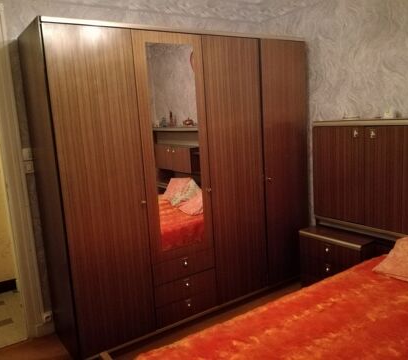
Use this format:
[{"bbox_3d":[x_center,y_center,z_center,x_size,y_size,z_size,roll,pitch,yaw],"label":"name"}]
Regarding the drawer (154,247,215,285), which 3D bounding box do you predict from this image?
[{"bbox_3d":[-0.236,0.564,2.685,0.482,0.147,0.400,-10,11,-33],"label":"drawer"}]

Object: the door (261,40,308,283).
[{"bbox_3d":[0.655,-0.116,2.986,0.496,1.880,0.040,-10,11,-33],"label":"door"}]

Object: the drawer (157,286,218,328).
[{"bbox_3d":[-0.218,0.857,2.733,0.482,0.147,0.400,-10,11,-33],"label":"drawer"}]

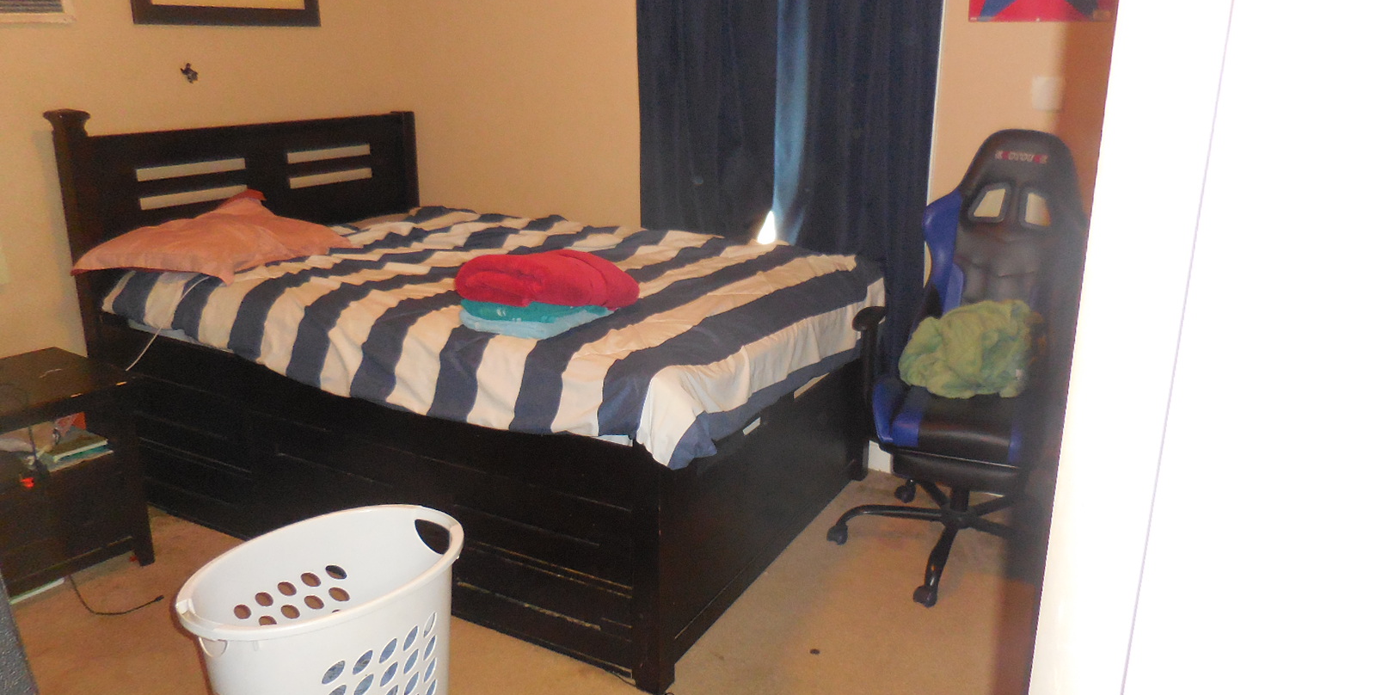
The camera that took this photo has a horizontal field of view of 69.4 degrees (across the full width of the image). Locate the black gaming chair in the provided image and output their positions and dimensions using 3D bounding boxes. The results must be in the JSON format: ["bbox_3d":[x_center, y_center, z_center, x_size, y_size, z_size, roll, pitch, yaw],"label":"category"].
[{"bbox_3d":[0.818,0.033,2.880,0.690,1.255,0.720,10,20,29],"label":"black gaming chair"}]

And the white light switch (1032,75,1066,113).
[{"bbox_3d":[1.108,-0.778,3.047,0.104,0.114,0.010,10,19,28],"label":"white light switch"}]

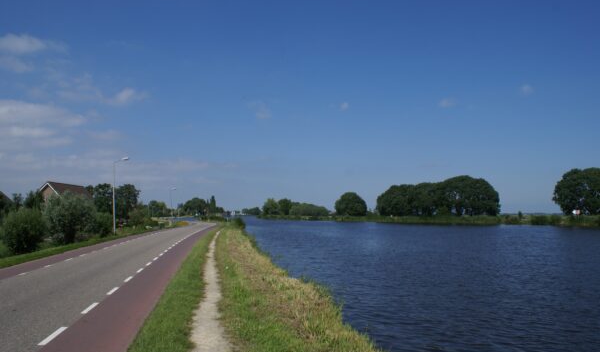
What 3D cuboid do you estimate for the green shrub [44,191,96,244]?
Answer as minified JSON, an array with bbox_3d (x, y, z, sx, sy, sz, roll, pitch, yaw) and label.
[{"bbox_3d":[-14.955,2.793,29.369,3.300,3.450,3.200,0,-5,0],"label":"green shrub"}]

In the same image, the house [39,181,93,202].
[{"bbox_3d":[-43.141,5.821,83.809,8.500,8.200,12.000,0,-5,3],"label":"house"}]

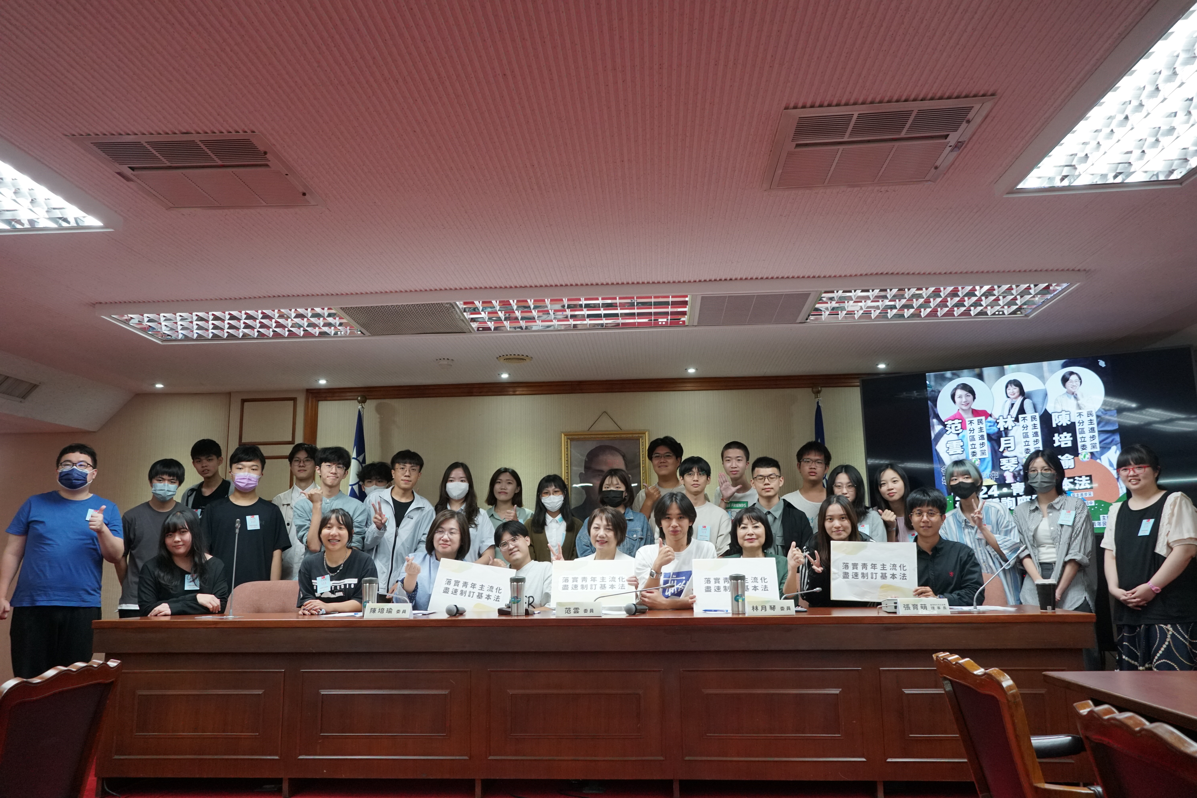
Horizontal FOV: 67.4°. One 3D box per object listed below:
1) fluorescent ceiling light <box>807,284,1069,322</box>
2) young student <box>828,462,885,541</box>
[{"bbox_3d":[1.701,-0.515,4.624,1.200,0.080,0.600,-1,-11,4],"label":"fluorescent ceiling light"},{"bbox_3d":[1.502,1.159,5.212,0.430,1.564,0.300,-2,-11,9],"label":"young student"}]

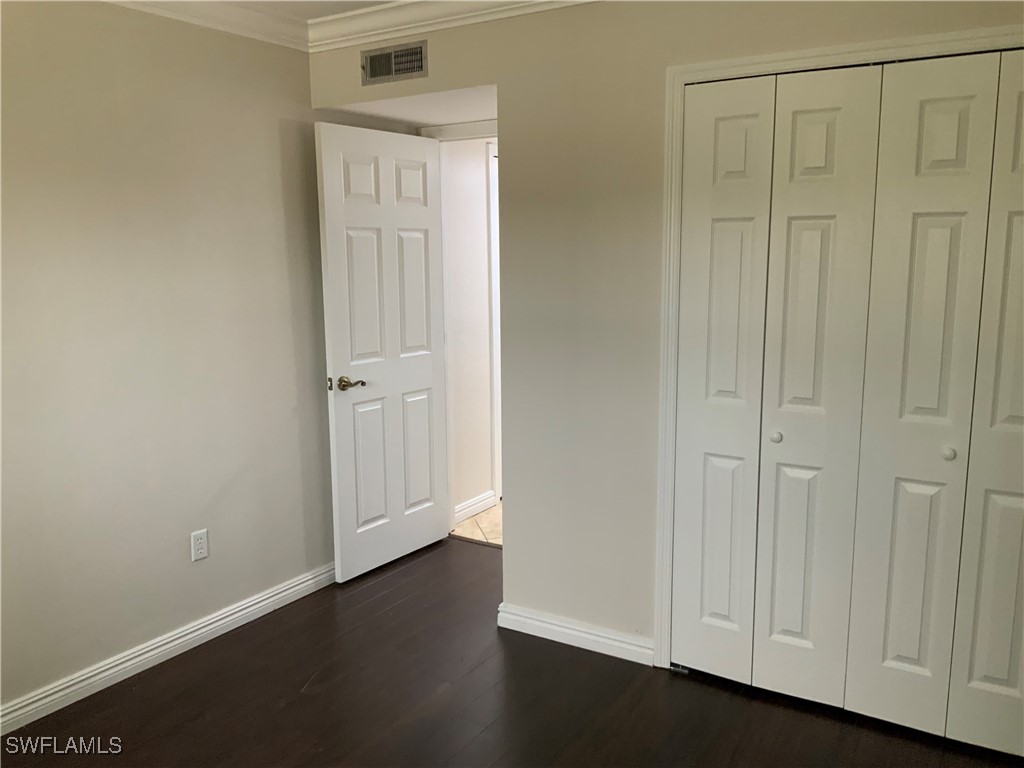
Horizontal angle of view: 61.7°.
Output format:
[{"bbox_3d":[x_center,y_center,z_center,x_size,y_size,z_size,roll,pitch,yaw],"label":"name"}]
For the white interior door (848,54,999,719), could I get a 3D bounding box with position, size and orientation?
[{"bbox_3d":[1.211,0.079,2.568,0.293,2.006,0.040,6,11,33],"label":"white interior door"}]

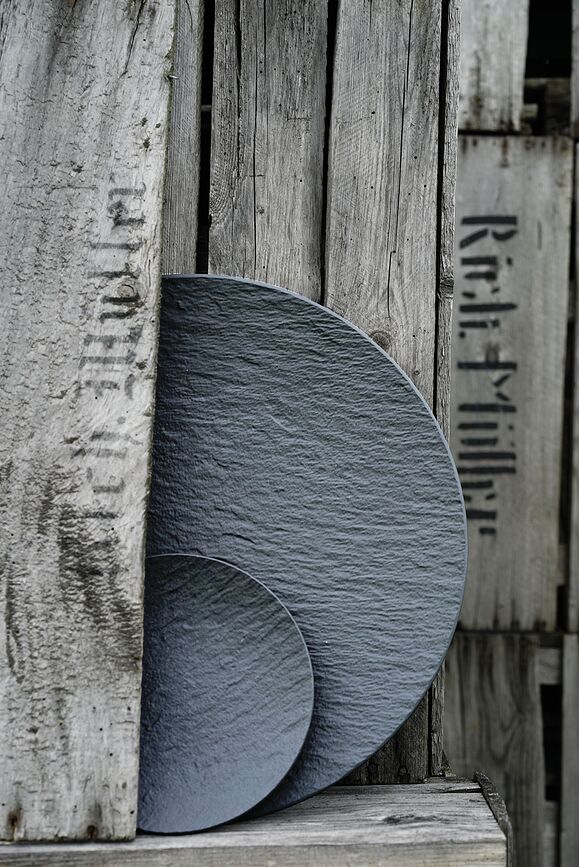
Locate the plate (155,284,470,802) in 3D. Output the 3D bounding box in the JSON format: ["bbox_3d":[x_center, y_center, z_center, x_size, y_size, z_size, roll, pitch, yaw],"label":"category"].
[{"bbox_3d":[-0.053,0.062,0.777,0.320,0.320,0.027,1,-12,-8],"label":"plate"}]

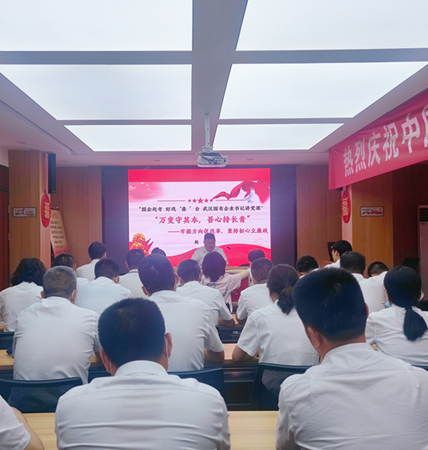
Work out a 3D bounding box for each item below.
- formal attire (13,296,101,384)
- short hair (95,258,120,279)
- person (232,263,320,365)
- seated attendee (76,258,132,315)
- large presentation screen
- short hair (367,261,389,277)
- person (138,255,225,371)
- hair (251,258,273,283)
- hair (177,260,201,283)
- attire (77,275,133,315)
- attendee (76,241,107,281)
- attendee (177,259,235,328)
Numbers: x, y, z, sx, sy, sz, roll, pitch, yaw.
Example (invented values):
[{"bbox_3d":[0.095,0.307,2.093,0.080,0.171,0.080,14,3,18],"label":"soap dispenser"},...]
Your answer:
[{"bbox_3d":[-0.757,0.609,2.183,0.450,0.520,0.330,-1,-1,0],"label":"formal attire"},{"bbox_3d":[-0.750,0.310,3.050,0.170,0.165,0.195,-1,-1,-3],"label":"short hair"},{"bbox_3d":[0.327,0.838,2.285,0.480,1.279,0.740,0,-1,-6],"label":"person"},{"bbox_3d":[-0.772,0.874,3.206,0.480,1.269,0.740,-1,-1,-3],"label":"seated attendee"},{"bbox_3d":[-0.260,-0.097,8.602,2.835,2.035,0.080,-1,-1,-3],"label":"large presentation screen"},{"bbox_3d":[1.433,0.378,3.787,0.170,0.155,0.190,-1,-1,-3],"label":"short hair"},{"bbox_3d":[-0.217,0.814,2.205,0.490,1.333,0.740,0,-1,-5],"label":"person"},{"bbox_3d":[0.338,0.320,3.080,0.165,0.175,0.200,-1,-1,-3],"label":"hair"},{"bbox_3d":[-0.175,0.323,3.109,0.170,0.180,0.200,-1,-1,2],"label":"hair"},{"bbox_3d":[-0.777,0.637,3.104,0.480,0.550,0.360,-1,-1,-3],"label":"attire"},{"bbox_3d":[-1.173,0.816,4.412,0.480,1.300,0.700,-1,-1,7],"label":"attendee"},{"bbox_3d":[-0.117,0.874,3.206,0.480,1.255,0.740,-1,-1,-3],"label":"attendee"}]

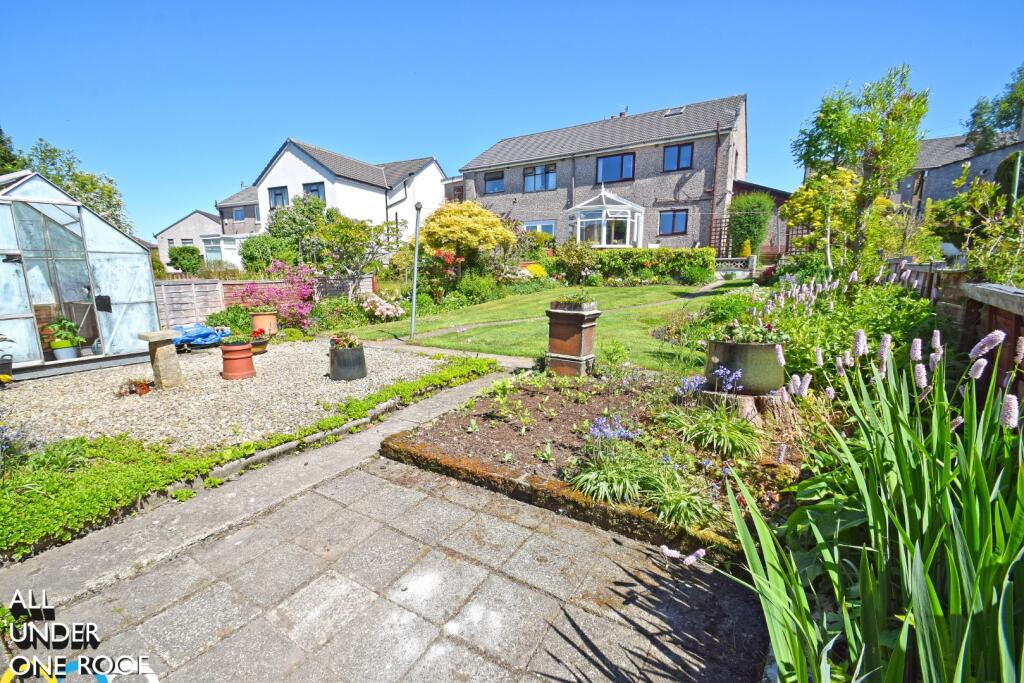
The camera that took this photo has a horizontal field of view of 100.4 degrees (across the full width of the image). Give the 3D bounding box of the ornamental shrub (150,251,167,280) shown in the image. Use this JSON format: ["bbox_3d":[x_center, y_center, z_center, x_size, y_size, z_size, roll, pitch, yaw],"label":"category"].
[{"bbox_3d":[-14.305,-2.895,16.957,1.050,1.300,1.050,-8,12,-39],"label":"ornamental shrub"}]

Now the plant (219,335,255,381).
[{"bbox_3d":[-3.170,0.182,4.940,0.320,0.475,0.320,0,9,0],"label":"plant"}]

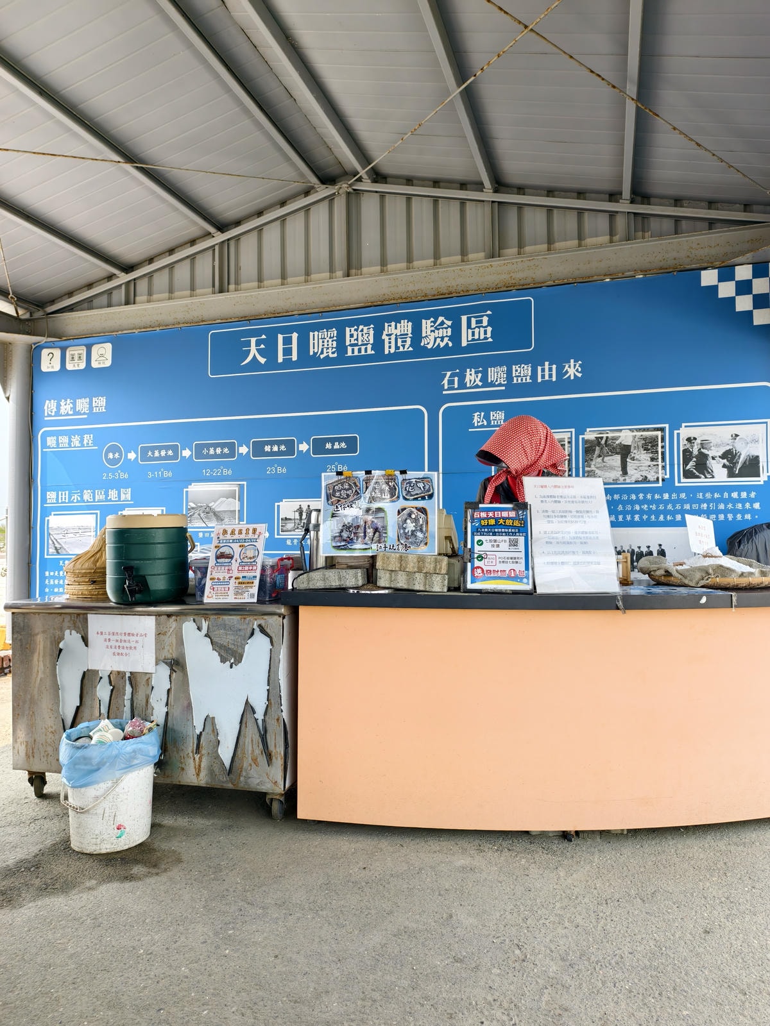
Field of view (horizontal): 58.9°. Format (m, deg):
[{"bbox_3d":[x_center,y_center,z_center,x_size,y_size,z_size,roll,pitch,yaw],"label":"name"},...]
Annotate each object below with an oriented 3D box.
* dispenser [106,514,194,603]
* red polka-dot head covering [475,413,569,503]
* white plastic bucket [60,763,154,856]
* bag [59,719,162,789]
[{"bbox_3d":[-0.925,0.178,2.645,0.325,0.338,0.345,-1,-2,9],"label":"dispenser"},{"bbox_3d":[0.577,-0.230,2.870,0.360,0.345,0.280,1,-2,-37],"label":"red polka-dot head covering"},{"bbox_3d":[-0.950,0.942,2.370,0.300,0.360,0.300,-1,-2,0],"label":"white plastic bucket"},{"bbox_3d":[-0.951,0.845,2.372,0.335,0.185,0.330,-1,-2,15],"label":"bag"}]

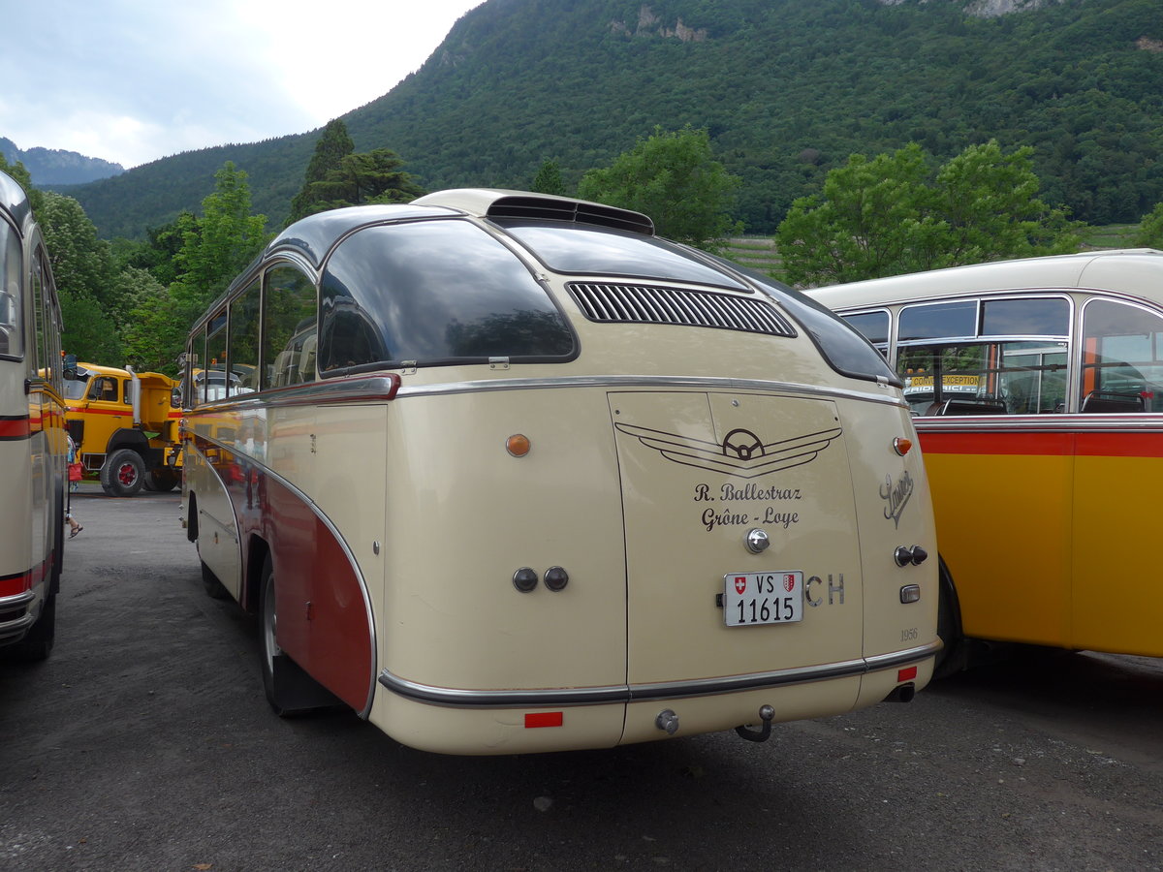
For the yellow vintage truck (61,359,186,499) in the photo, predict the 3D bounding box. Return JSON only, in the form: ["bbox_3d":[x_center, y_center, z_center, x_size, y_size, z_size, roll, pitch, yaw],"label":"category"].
[{"bbox_3d":[-10.081,-0.172,23.625,2.450,2.850,7.000,1,1,27],"label":"yellow vintage truck"}]

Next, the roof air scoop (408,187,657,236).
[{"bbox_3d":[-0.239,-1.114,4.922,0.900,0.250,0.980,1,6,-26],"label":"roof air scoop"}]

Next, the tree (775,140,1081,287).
[{"bbox_3d":[10.359,-3.727,28.961,9.000,10.110,7.500,1,1,20],"label":"tree"}]

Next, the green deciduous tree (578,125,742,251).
[{"bbox_3d":[2.734,-4.680,32.951,5.600,11.740,5.400,1,1,5],"label":"green deciduous tree"}]

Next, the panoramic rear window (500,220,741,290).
[{"bbox_3d":[0.130,-0.765,4.034,0.860,0.120,0.840,0,25,-25],"label":"panoramic rear window"}]

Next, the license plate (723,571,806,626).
[{"bbox_3d":[0.585,0.521,3.120,0.310,0.165,0.020,0,1,-25],"label":"license plate"}]

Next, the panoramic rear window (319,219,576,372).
[{"bbox_3d":[-0.545,-0.564,3.587,0.620,0.720,1.300,0,1,-25],"label":"panoramic rear window"}]

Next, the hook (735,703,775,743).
[{"bbox_3d":[0.547,0.912,3.125,0.060,0.145,0.220,0,1,-25],"label":"hook"}]

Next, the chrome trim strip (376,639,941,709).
[{"bbox_3d":[0.461,0.776,3.309,2.220,0.065,0.520,0,1,-25],"label":"chrome trim strip"}]

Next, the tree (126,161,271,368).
[{"bbox_3d":[-15.632,-5.155,39.946,5.900,12.090,5.600,0,1,-21],"label":"tree"}]

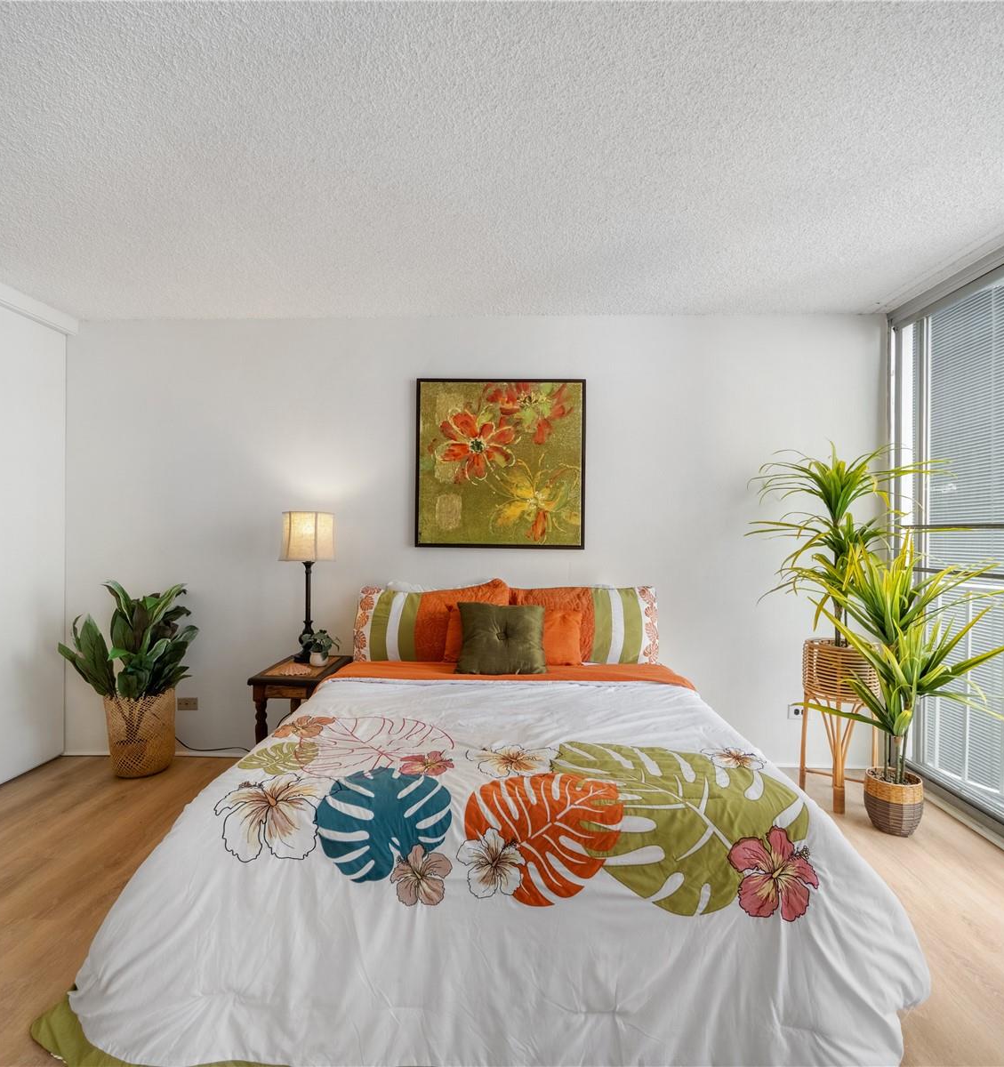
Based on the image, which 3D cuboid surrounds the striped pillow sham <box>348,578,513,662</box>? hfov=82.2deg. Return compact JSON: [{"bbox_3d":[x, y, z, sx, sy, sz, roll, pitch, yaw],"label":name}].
[{"bbox_3d":[-0.350,0.437,2.900,0.795,0.460,0.180,0,-28,1],"label":"striped pillow sham"}]

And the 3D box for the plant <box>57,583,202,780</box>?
[{"bbox_3d":[-1.912,0.739,2.970,0.660,1.018,0.540,0,0,1],"label":"plant"}]

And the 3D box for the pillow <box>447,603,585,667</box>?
[{"bbox_3d":[0.058,0.495,2.770,0.649,0.330,0.150,0,-30,1],"label":"pillow"}]

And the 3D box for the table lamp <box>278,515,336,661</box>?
[{"bbox_3d":[-1.016,0.277,3.007,0.290,0.780,0.290,0,0,1],"label":"table lamp"}]

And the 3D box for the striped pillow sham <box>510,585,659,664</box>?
[{"bbox_3d":[0.412,0.447,2.881,0.750,0.450,0.180,0,-28,1],"label":"striped pillow sham"}]

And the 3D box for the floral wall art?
[{"bbox_3d":[-0.007,-0.379,3.127,0.925,0.925,0.040,0,0,1],"label":"floral wall art"}]

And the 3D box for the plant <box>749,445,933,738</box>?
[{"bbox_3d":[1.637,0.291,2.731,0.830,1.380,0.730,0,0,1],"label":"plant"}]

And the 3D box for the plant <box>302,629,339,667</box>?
[{"bbox_3d":[-0.932,0.568,2.955,0.190,0.195,0.180,0,0,1],"label":"plant"}]

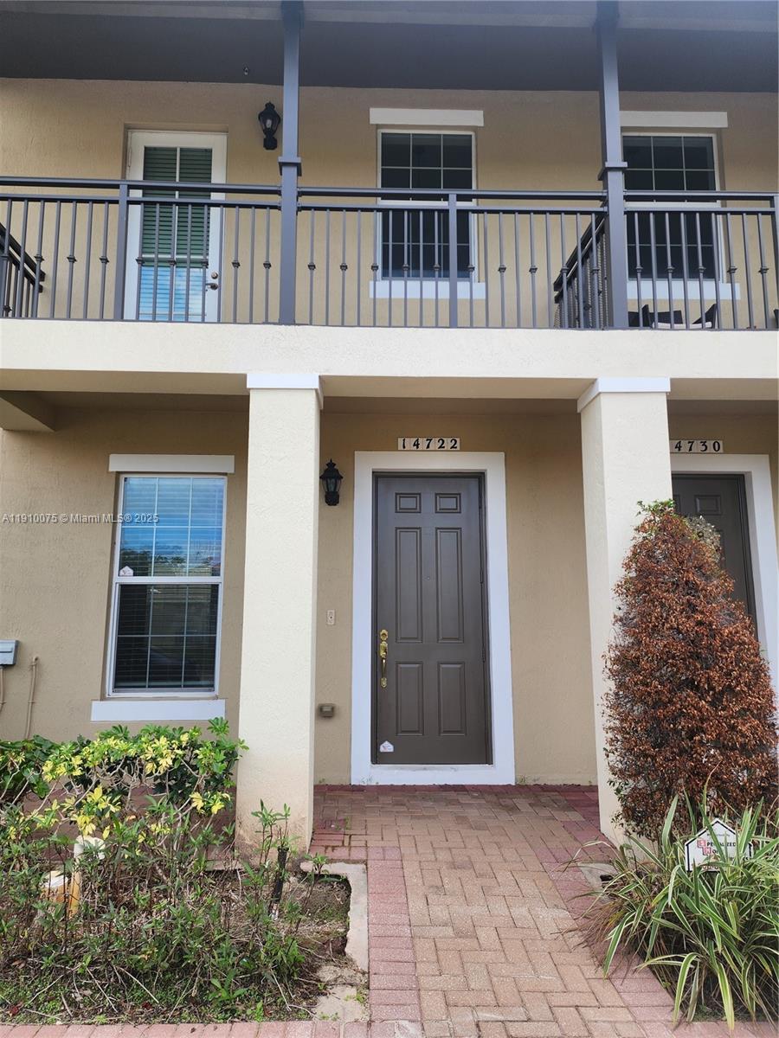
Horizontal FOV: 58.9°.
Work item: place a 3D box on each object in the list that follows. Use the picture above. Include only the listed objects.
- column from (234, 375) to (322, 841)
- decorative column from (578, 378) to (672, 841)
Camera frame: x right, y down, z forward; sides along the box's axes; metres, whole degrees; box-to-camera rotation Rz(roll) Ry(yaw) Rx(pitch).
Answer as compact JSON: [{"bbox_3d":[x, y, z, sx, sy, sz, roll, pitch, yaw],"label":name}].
[{"bbox_3d":[-0.697,0.551,4.482,0.466,2.949,0.455,0,-9,-1],"label":"column"},{"bbox_3d":[1.604,0.562,4.540,0.474,2.949,0.455,0,-9,-1],"label":"decorative column"}]

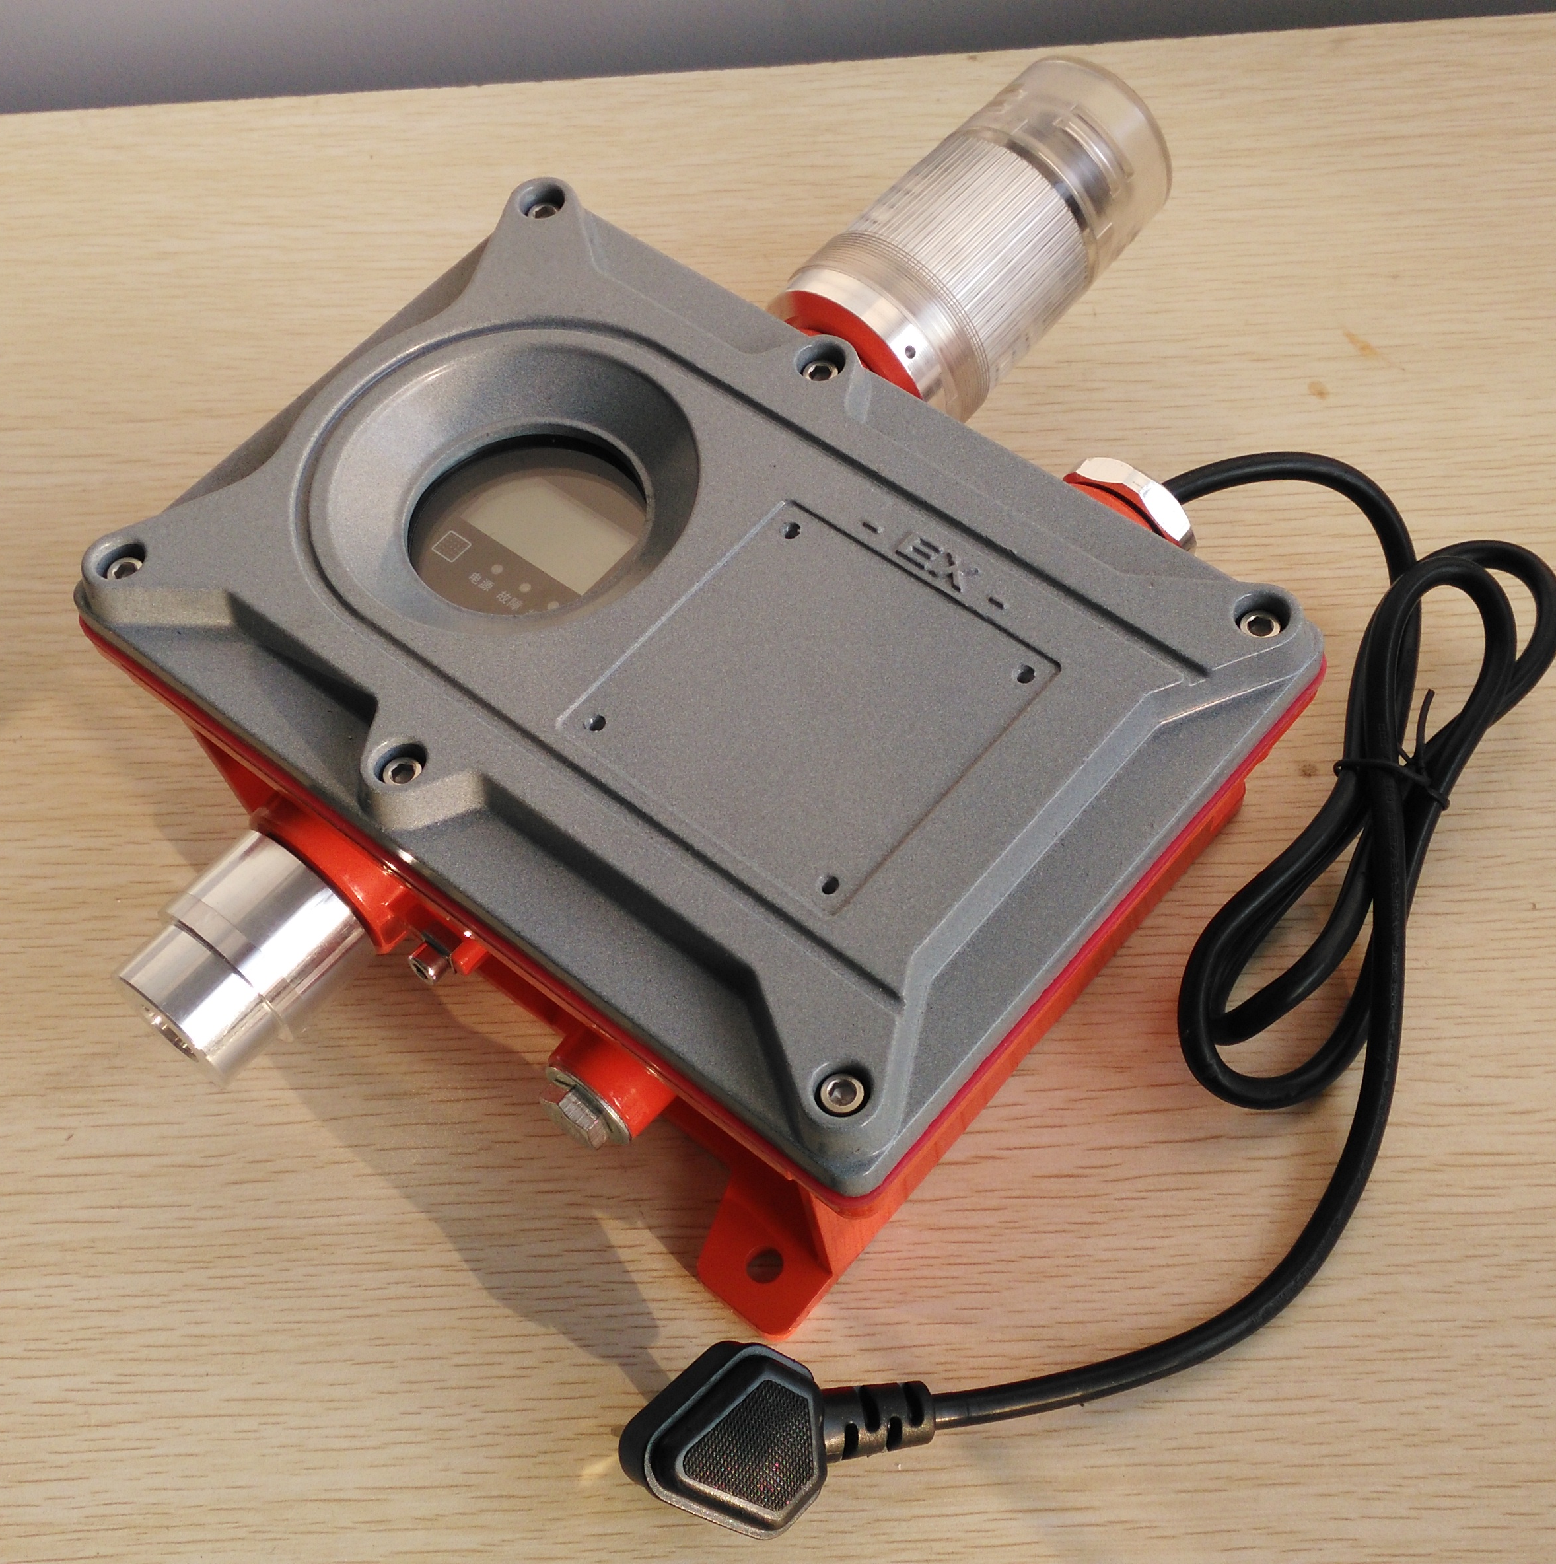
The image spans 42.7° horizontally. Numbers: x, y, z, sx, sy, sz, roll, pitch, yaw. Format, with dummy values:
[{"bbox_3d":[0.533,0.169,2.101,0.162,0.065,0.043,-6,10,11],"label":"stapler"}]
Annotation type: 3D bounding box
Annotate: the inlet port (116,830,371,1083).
[{"bbox_3d":[-0.128,0.043,0.478,0.043,0.043,0.048,34,67,23],"label":"inlet port"}]

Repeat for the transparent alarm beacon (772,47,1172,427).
[{"bbox_3d":[0.058,-0.154,0.585,0.061,0.061,0.119,34,67,23],"label":"transparent alarm beacon"}]

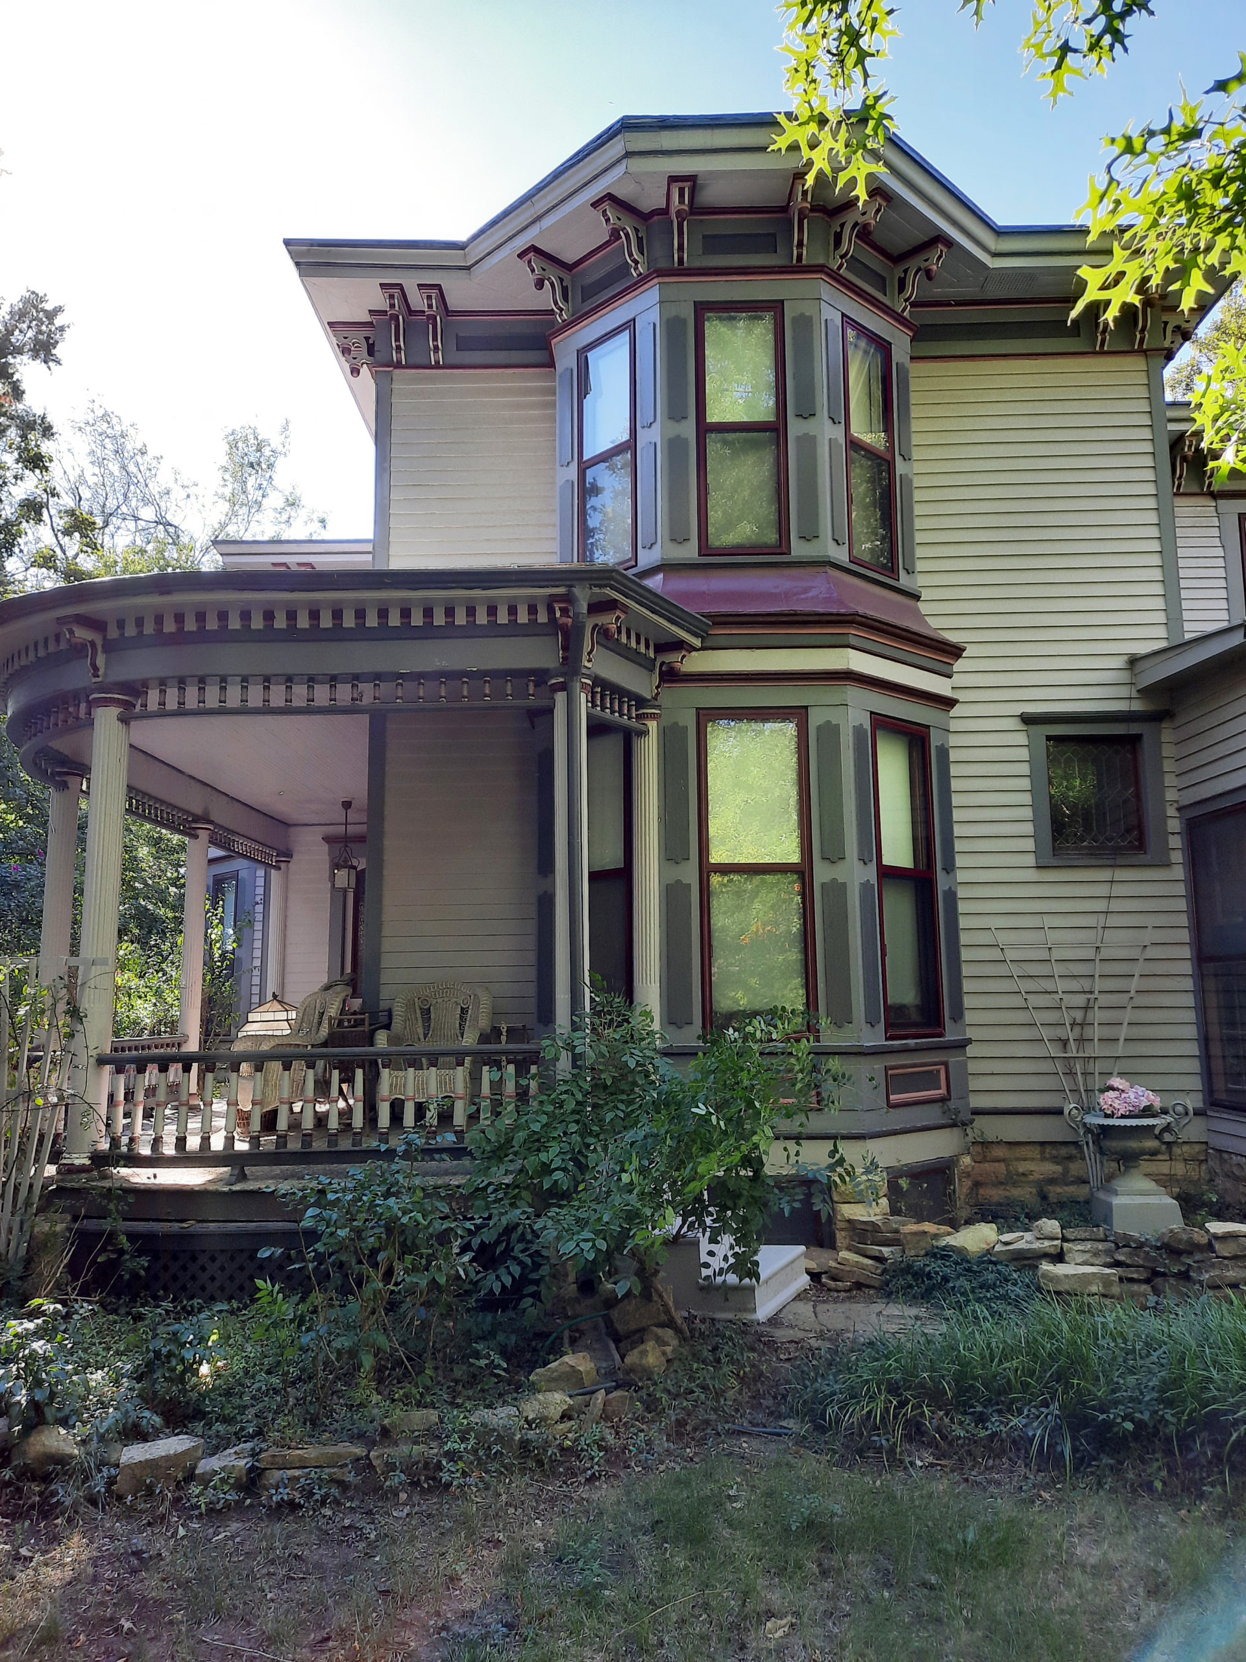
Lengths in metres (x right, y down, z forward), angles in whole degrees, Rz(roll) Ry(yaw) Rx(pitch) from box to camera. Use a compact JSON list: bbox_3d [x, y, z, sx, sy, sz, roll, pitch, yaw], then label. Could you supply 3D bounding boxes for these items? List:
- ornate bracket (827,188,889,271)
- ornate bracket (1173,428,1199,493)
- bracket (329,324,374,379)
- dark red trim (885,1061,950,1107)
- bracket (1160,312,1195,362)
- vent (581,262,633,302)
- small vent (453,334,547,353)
[{"bbox_3d":[1.706,-4.237,8.541,0.170,0.450,0.400,8,-12,-43],"label":"ornate bracket"},{"bbox_3d":[5.745,-3.737,12.245,0.190,0.435,0.410,-1,-8,2],"label":"ornate bracket"},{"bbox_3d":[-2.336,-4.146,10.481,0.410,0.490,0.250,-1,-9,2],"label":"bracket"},{"bbox_3d":[1.890,1.606,7.637,0.726,0.254,0.050,7,-11,-43],"label":"dark red trim"},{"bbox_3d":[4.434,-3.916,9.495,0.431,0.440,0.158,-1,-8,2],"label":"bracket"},{"bbox_3d":[-0.129,-4.072,8.902,0.040,0.160,0.540,8,-12,-43],"label":"vent"},{"bbox_3d":[-0.985,-4.035,9.920,0.790,0.150,0.040,-1,-8,2],"label":"small vent"}]

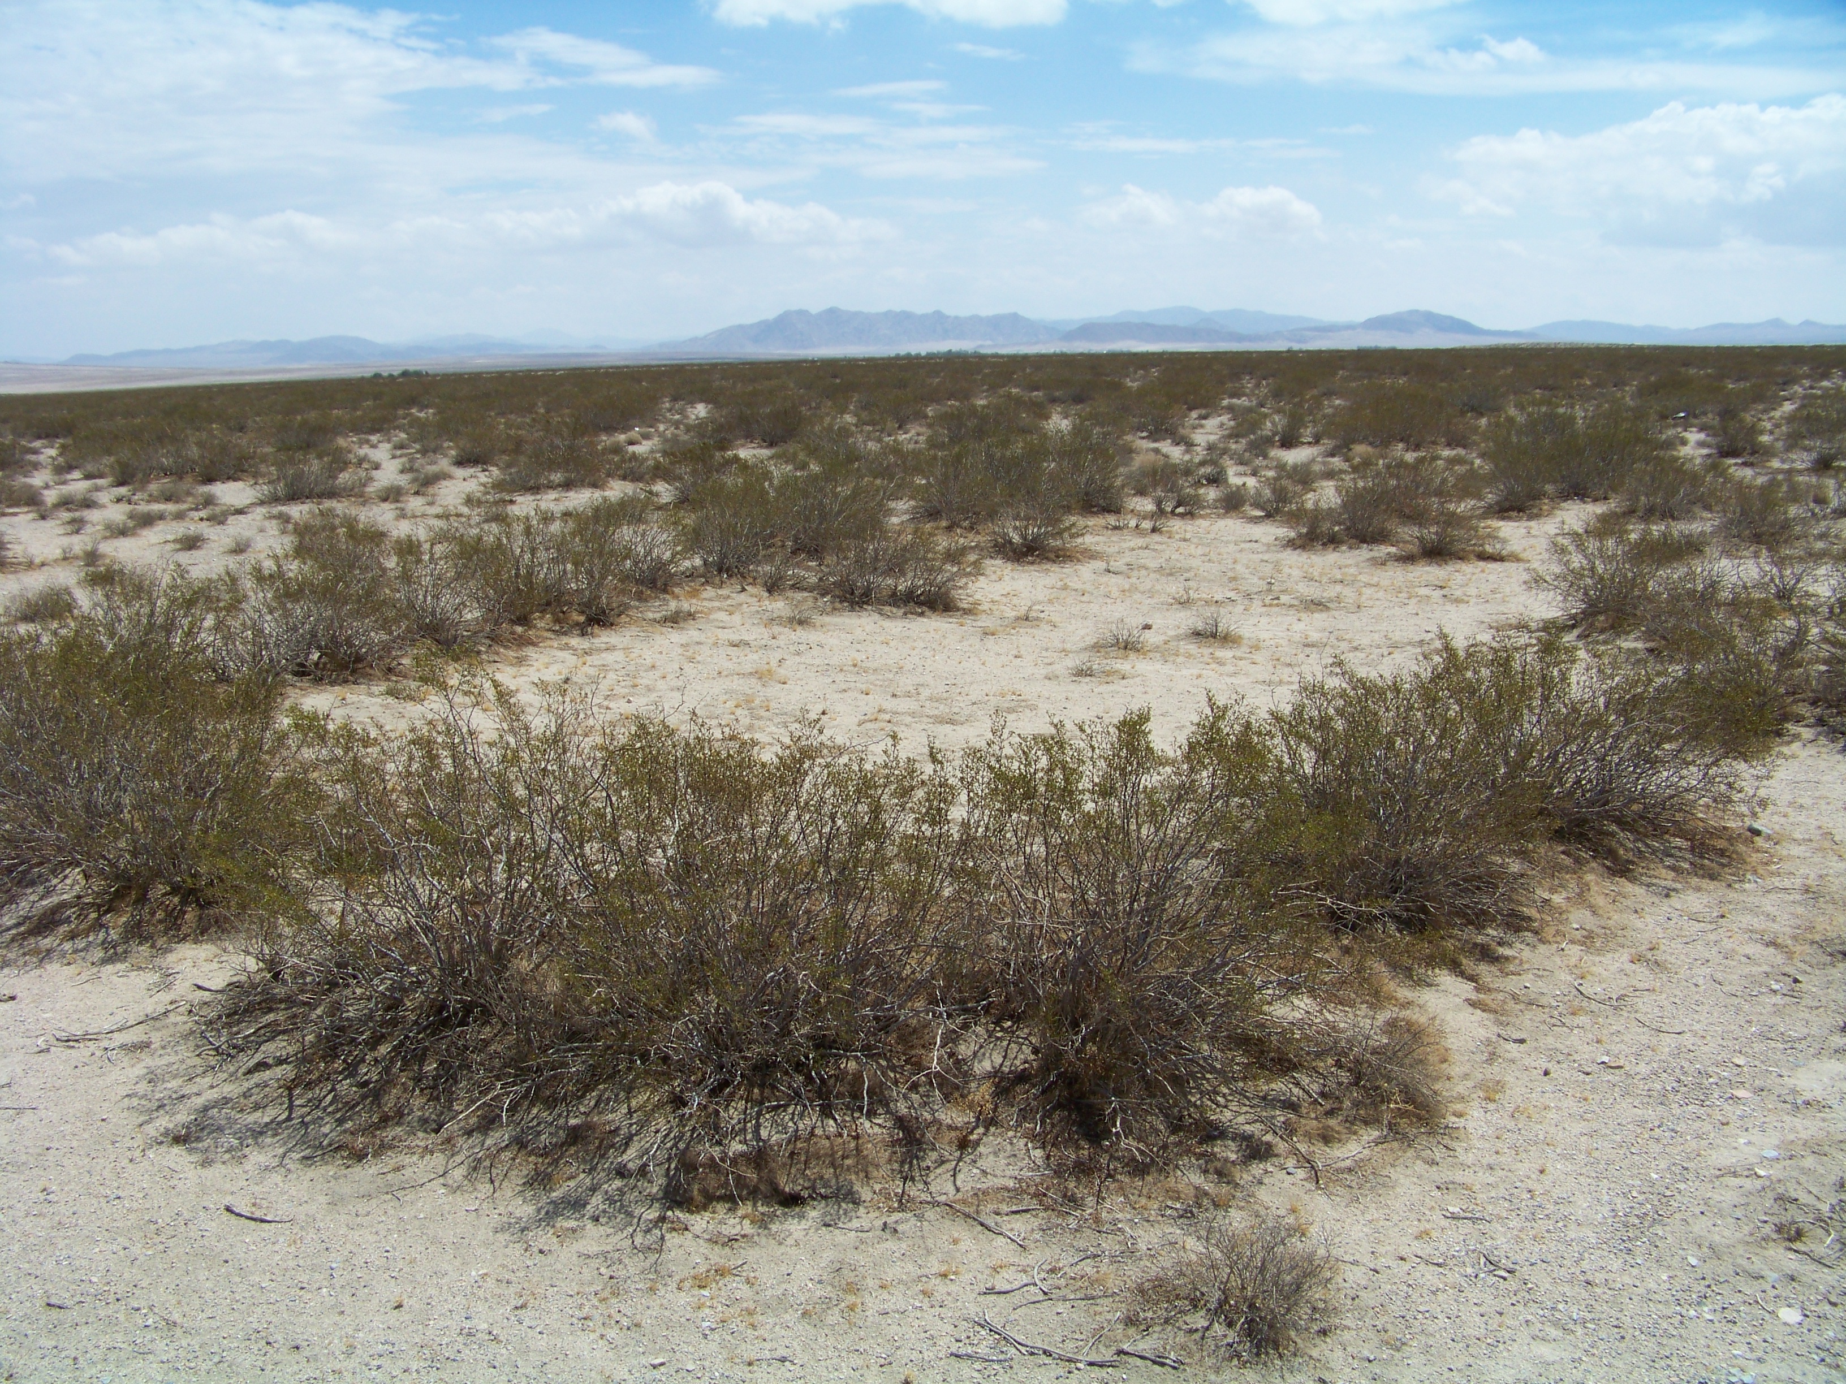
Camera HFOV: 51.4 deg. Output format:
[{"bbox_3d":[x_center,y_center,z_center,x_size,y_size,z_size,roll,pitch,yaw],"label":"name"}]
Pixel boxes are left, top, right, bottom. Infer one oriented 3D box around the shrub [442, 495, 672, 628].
[{"bbox_3d":[-2.390,-0.863,12.439,1.449,0.791,1.014,-2,10,-11],"label":"shrub"}]

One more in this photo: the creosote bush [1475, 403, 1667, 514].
[{"bbox_3d":[6.654,-2.409,19.597,1.910,1.047,1.700,0,10,0],"label":"creosote bush"}]

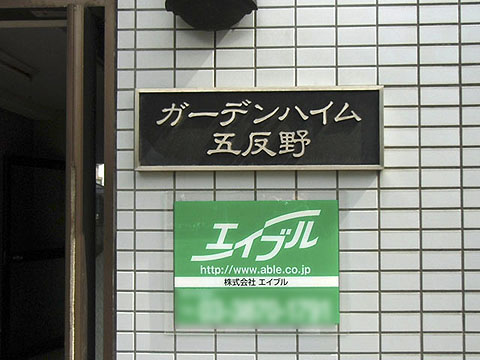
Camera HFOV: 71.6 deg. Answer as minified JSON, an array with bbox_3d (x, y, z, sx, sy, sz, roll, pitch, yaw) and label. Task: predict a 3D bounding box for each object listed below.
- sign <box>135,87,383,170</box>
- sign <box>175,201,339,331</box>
[{"bbox_3d":[0.045,-0.122,0.809,0.593,0.199,0.022,0,-1,1],"label":"sign"},{"bbox_3d":[0.040,0.205,0.813,0.398,0.308,0.008,0,-1,1],"label":"sign"}]

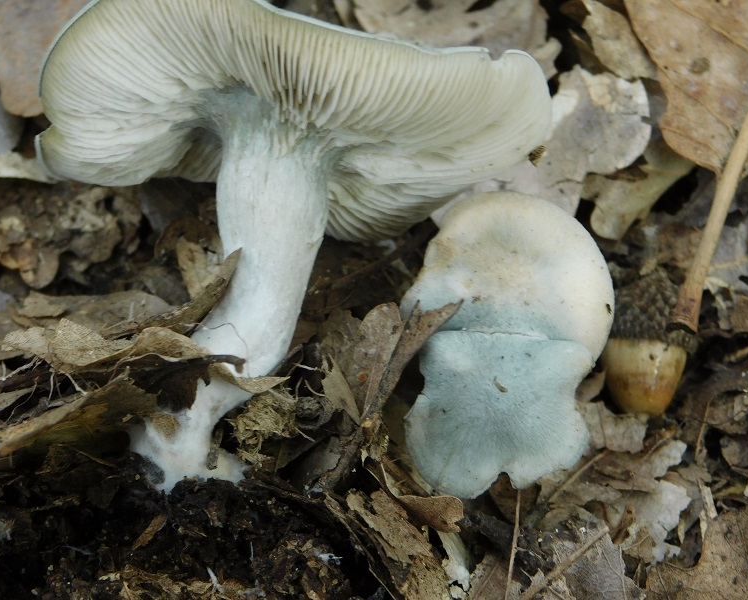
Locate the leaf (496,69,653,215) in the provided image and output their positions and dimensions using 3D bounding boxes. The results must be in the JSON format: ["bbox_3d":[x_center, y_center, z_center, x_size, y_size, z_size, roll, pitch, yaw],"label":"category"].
[{"bbox_3d":[0.035,-0.028,0.482,0.037,0.007,0.026,-38,67,-19],"label":"leaf"}]

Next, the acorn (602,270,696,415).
[{"bbox_3d":[0.048,0.007,0.460,0.017,0.017,0.026,4,75,0],"label":"acorn"}]

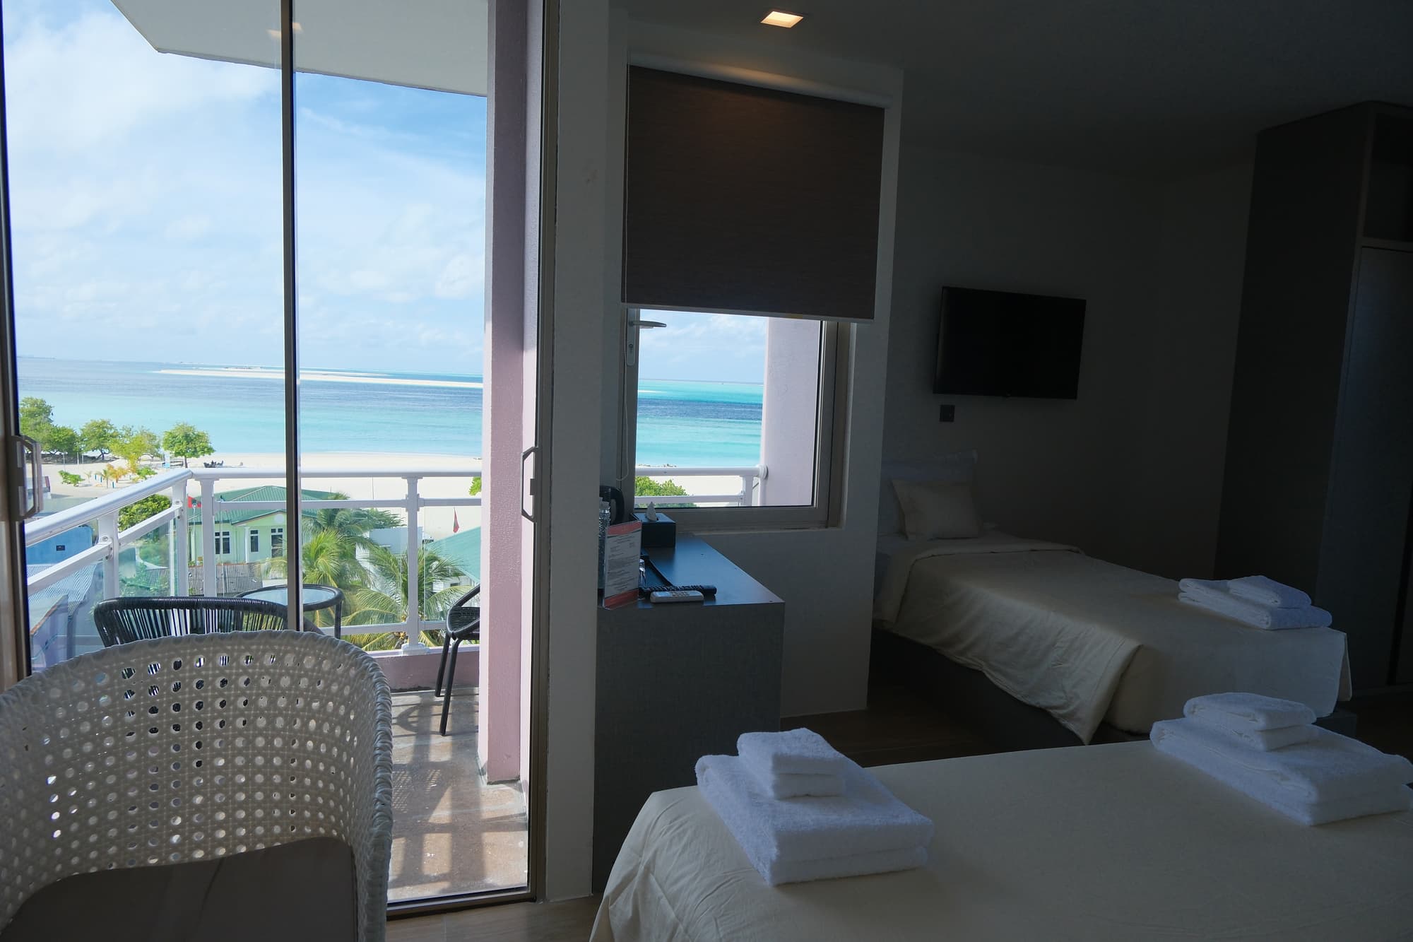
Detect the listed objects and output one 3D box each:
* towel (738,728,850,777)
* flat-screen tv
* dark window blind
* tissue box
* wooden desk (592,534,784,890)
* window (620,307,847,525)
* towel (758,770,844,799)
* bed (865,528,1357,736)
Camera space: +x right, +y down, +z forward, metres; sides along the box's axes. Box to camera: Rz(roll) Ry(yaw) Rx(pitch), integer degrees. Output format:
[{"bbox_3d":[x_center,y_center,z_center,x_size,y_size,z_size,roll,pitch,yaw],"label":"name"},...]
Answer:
[{"bbox_3d":[0.142,0.481,1.544,0.135,0.040,0.130,1,6,-15],"label":"towel"},{"bbox_3d":[1.624,-0.682,4.871,0.958,0.549,0.060,0,6,-21],"label":"flat-screen tv"},{"bbox_3d":[0.205,-0.987,3.327,1.031,0.821,0.050,0,6,-22],"label":"dark window blind"},{"bbox_3d":[-0.189,0.211,3.182,0.120,0.088,0.205,1,6,-13],"label":"tissue box"},{"bbox_3d":[-0.165,0.668,2.857,0.491,0.759,1.017,1,6,-13],"label":"wooden desk"},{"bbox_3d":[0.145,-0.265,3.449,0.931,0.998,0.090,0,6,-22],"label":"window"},{"bbox_3d":[0.143,0.519,1.548,0.138,0.038,0.138,1,6,-15],"label":"towel"},{"bbox_3d":[1.464,0.727,3.943,1.104,0.545,2.008,0,6,-21],"label":"bed"}]

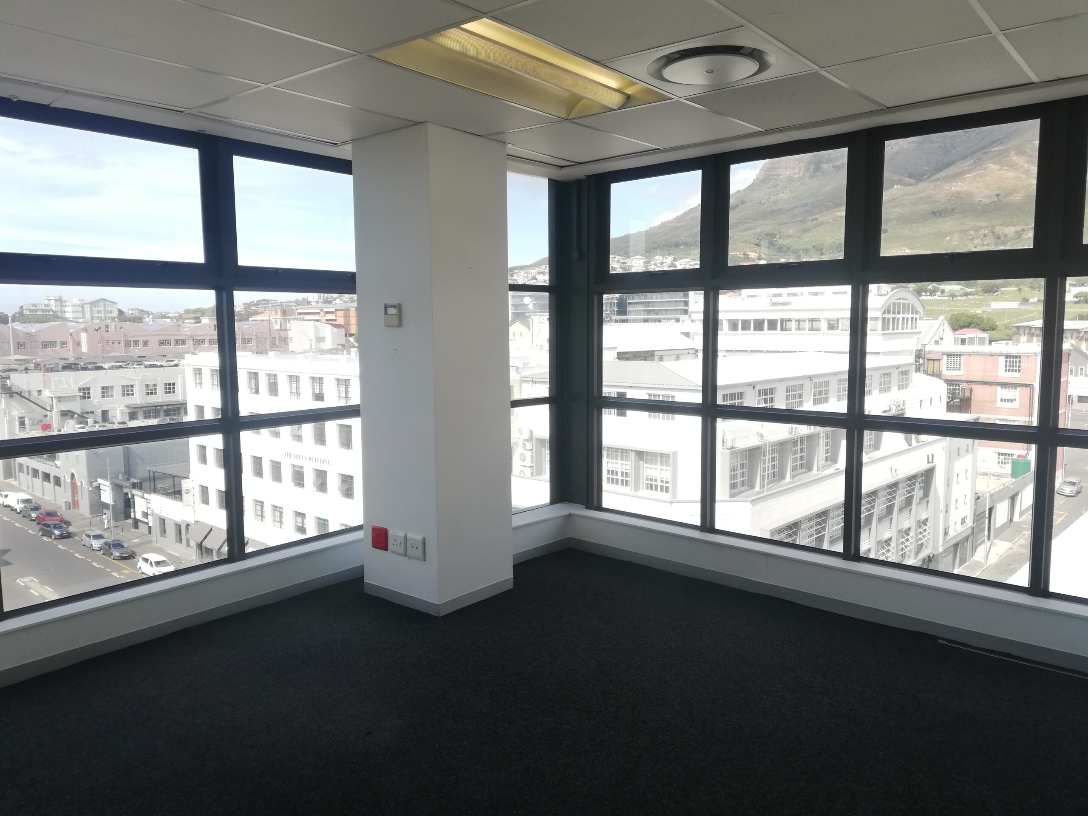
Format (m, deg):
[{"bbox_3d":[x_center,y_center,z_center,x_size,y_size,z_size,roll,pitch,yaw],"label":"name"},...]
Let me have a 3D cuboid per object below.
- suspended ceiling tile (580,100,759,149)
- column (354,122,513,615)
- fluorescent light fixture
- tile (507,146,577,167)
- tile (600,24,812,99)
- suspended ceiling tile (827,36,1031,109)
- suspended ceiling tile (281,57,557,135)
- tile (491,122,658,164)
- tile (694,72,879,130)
[{"bbox_3d":[0.618,-1.384,3.984,0.576,0.020,0.846,5,8,39],"label":"suspended ceiling tile"},{"bbox_3d":[-0.591,-0.191,4.433,0.592,2.435,0.564,5,8,39],"label":"column"},{"bbox_3d":[-0.036,-1.333,3.183,0.576,0.090,1.176,5,8,39],"label":"fluorescent light fixture"},{"bbox_3d":[-0.060,-1.456,4.701,0.138,0.020,0.696,5,8,39],"label":"tile"},{"bbox_3d":[0.618,-1.286,3.040,0.576,0.020,0.576,5,8,39],"label":"tile"},{"bbox_3d":[1.523,-1.306,3.199,0.576,0.020,0.768,5,8,39],"label":"suspended ceiling tile"},{"bbox_3d":[-0.501,-1.335,3.564,0.576,0.020,1.176,5,8,39],"label":"suspended ceiling tile"},{"bbox_3d":[0.161,-1.423,4.371,0.576,0.020,0.870,5,8,39],"label":"tile"},{"bbox_3d":[1.073,-1.346,3.595,0.576,0.020,0.816,5,8,39],"label":"tile"}]

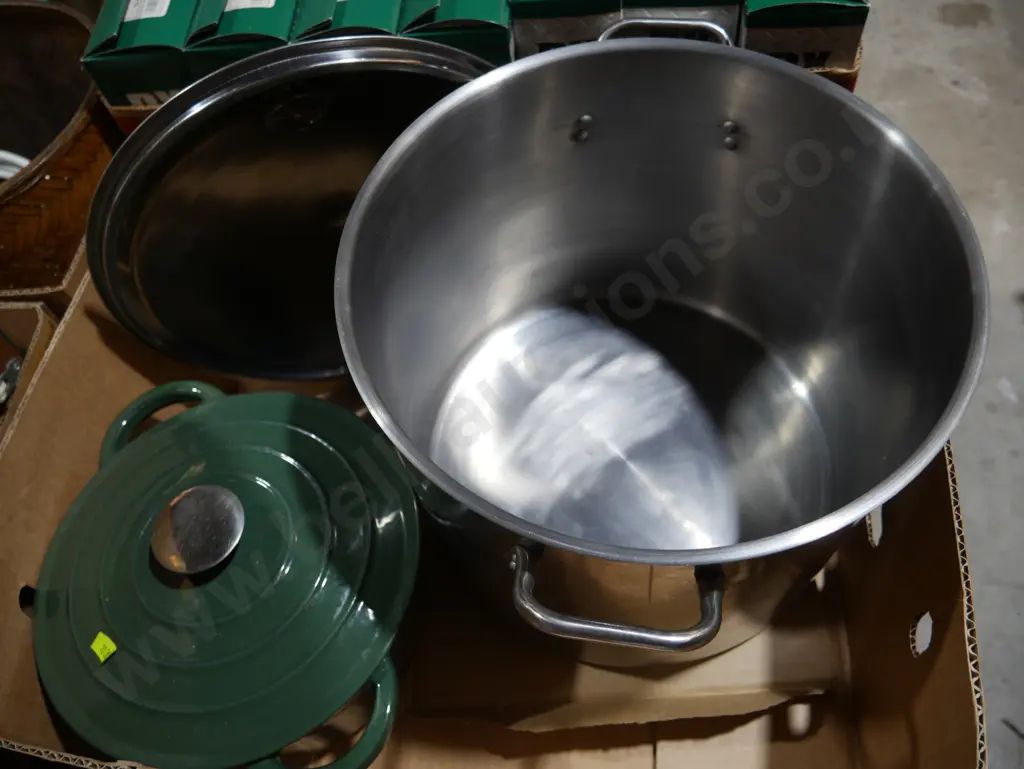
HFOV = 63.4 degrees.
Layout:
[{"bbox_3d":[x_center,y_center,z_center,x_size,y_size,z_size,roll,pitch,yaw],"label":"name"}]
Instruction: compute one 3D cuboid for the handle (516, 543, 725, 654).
[{"bbox_3d":[0.050,0.106,0.393,0.110,0.068,0.046,6,61,8],"label":"handle"}]

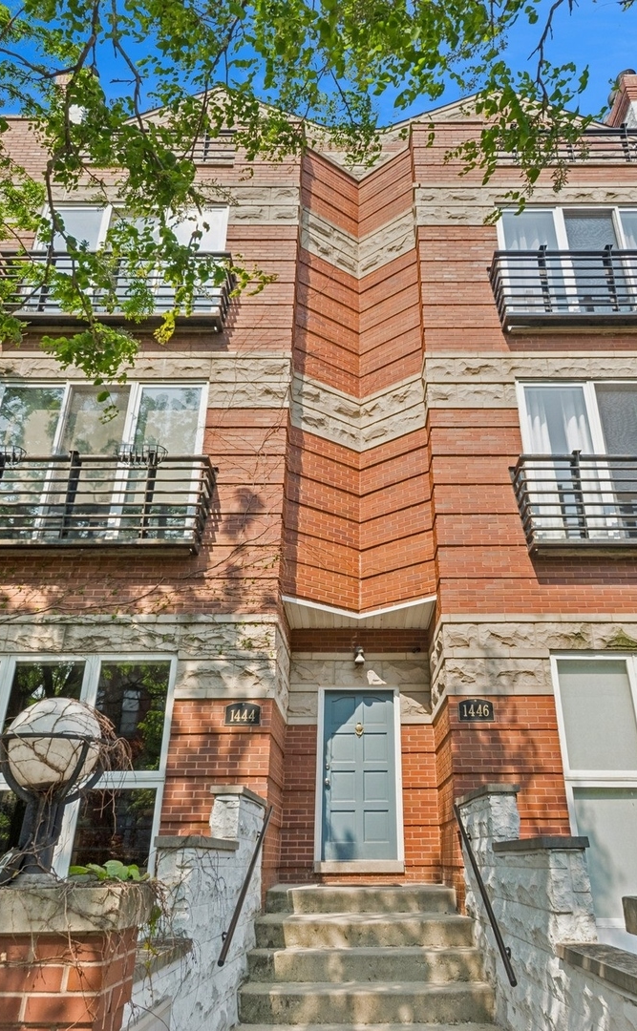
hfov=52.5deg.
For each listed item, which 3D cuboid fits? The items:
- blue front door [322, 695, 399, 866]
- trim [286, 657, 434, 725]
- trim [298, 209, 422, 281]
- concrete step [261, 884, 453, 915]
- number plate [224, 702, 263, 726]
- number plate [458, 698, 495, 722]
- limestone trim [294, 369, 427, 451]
[{"bbox_3d":[0.517,3.191,7.987,0.907,1.965,0.060,0,-24,1],"label":"blue front door"},{"bbox_3d":[0.530,2.223,8.265,1.820,0.900,0.140,0,-24,1],"label":"trim"},{"bbox_3d":[0.658,-4.445,10.556,1.800,0.910,0.680,0,-25,1],"label":"trim"},{"bbox_3d":[0.432,4.041,6.866,1.863,0.193,1.100,0,-25,1],"label":"concrete step"},{"bbox_3d":[-0.792,2.087,6.797,0.375,0.230,0.030,0,-25,1],"label":"number plate"},{"bbox_3d":[1.654,2.045,6.782,0.375,0.230,0.030,0,-25,1],"label":"number plate"},{"bbox_3d":[0.570,-1.477,9.211,1.830,0.900,0.640,0,-24,1],"label":"limestone trim"}]

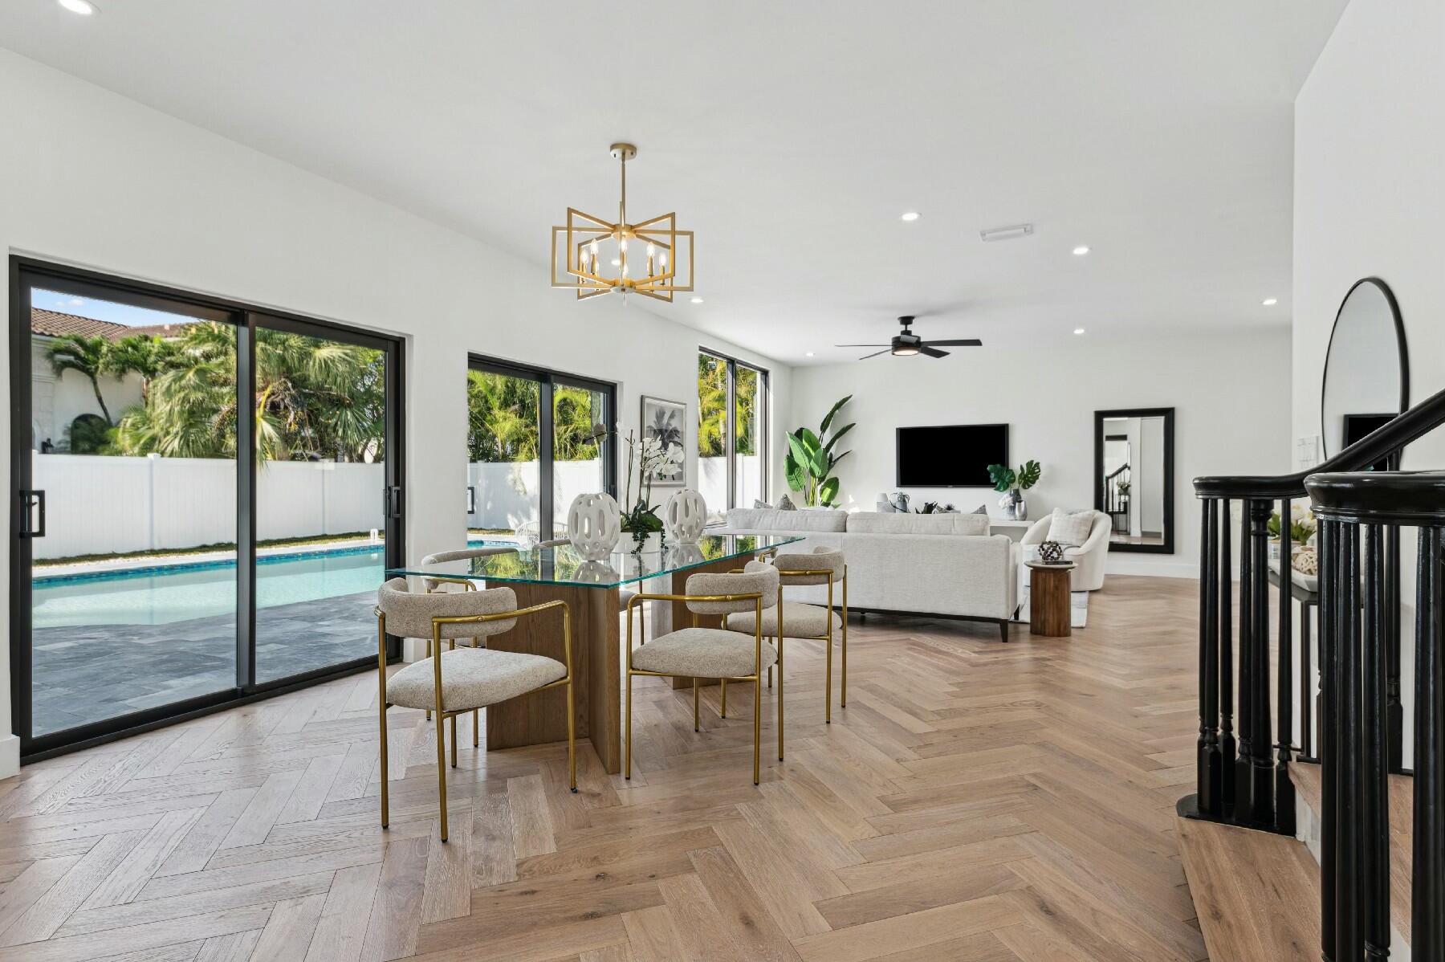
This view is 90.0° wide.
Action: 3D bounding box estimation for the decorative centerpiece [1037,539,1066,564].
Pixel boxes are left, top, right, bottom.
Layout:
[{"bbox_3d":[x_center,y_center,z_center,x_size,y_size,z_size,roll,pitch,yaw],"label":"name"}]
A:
[{"bbox_3d":[2.489,0.534,5.463,0.174,0.164,0.174,0,0,26],"label":"decorative centerpiece"}]

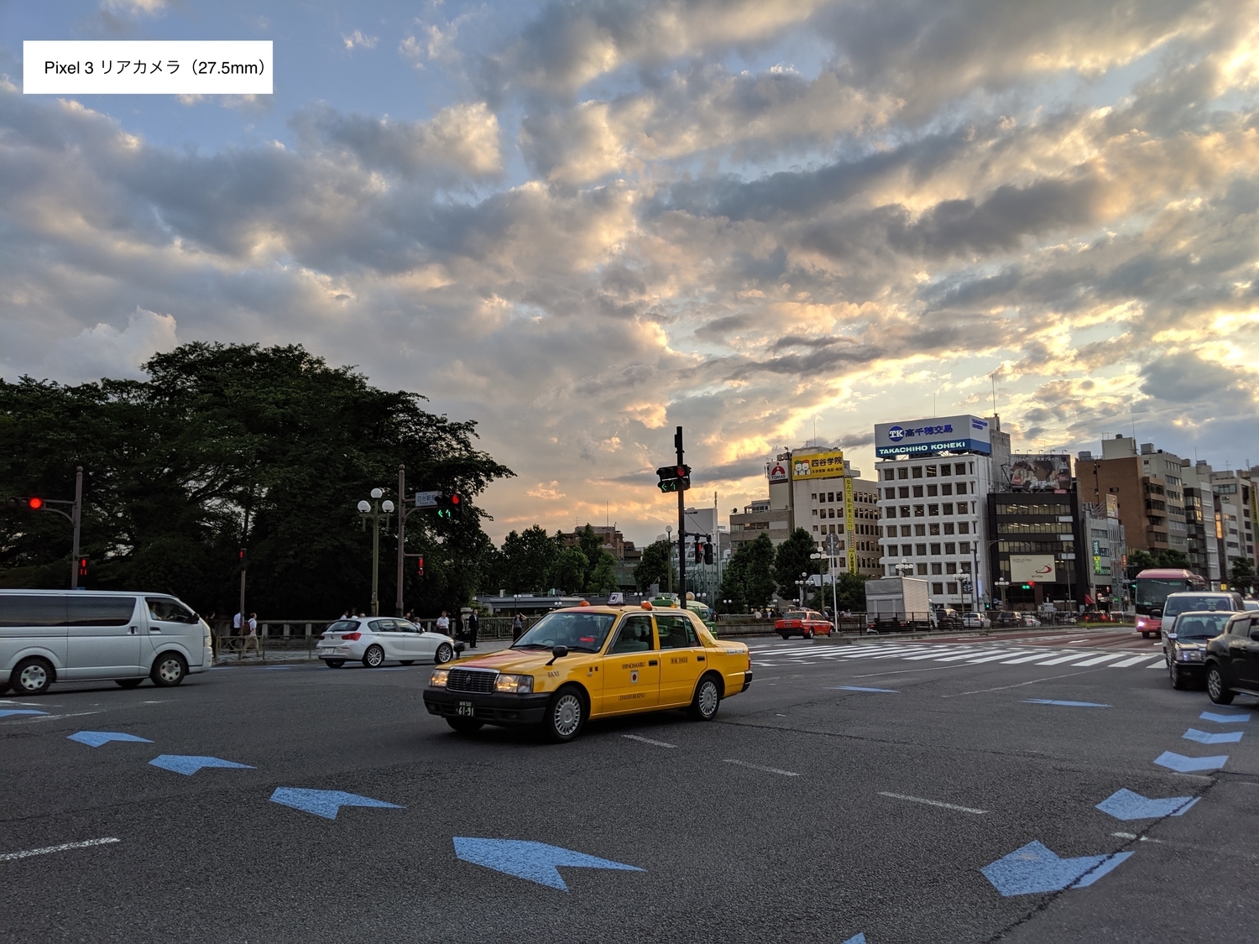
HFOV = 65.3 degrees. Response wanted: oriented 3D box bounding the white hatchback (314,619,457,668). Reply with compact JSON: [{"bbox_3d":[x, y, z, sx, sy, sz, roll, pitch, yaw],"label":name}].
[{"bbox_3d":[-7.100,5.030,29.250,1.770,1.430,4.330,-6,-9,35],"label":"white hatchback"}]

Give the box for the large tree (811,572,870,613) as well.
[{"bbox_3d":[21.091,12.635,97.616,6.000,5.399,6.000,-3,-8,12],"label":"large tree"}]

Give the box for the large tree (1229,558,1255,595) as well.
[{"bbox_3d":[109.200,20.420,175.000,5.600,10.166,5.600,-1,-8,0],"label":"large tree"}]

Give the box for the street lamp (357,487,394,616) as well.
[{"bbox_3d":[-9.244,3.564,35.568,1.400,6.072,1.400,1,-8,-14],"label":"street lamp"}]

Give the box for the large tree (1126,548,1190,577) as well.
[{"bbox_3d":[83.524,17.543,155.000,9.500,11.023,8.500,-1,-8,0],"label":"large tree"}]

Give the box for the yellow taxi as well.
[{"bbox_3d":[-0.340,2.460,12.520,1.700,1.530,4.660,-7,-10,38],"label":"yellow taxi"}]

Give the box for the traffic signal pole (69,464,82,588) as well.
[{"bbox_3d":[-19.569,3.163,34.518,0.260,6.782,0.260,4,-9,-29],"label":"traffic signal pole"}]

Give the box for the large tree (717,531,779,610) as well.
[{"bbox_3d":[12.620,11.148,105.000,6.300,9.360,6.300,-1,-8,0],"label":"large tree"}]

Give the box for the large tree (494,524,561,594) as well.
[{"bbox_3d":[-11.922,12.152,115.000,8.000,11.979,8.000,-1,-8,0],"label":"large tree"}]

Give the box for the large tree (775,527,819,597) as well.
[{"bbox_3d":[18.279,11.140,105.246,5.400,10.604,5.400,-2,-8,10],"label":"large tree"}]

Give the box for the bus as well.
[{"bbox_3d":[30.100,7.270,54.200,2.500,3.500,11.600,-6,-10,34],"label":"bus"}]

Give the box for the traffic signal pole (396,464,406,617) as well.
[{"bbox_3d":[-8.242,3.090,35.456,0.250,6.817,0.250,-1,-8,0],"label":"traffic signal pole"}]

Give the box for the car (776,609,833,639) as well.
[{"bbox_3d":[9.950,8.560,55.000,1.700,1.520,4.590,-7,-10,35],"label":"car"}]

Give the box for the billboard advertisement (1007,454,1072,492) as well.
[{"bbox_3d":[74.193,0.000,177.000,10.900,6.300,0.700,0,-8,-8],"label":"billboard advertisement"}]

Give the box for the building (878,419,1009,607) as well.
[{"bbox_3d":[58.452,9.437,185.135,17.800,35.847,19.000,-6,-9,34],"label":"building"}]

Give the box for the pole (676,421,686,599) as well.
[{"bbox_3d":[1.588,2.032,29.507,0.240,6.930,0.240,-1,-8,3],"label":"pole"}]

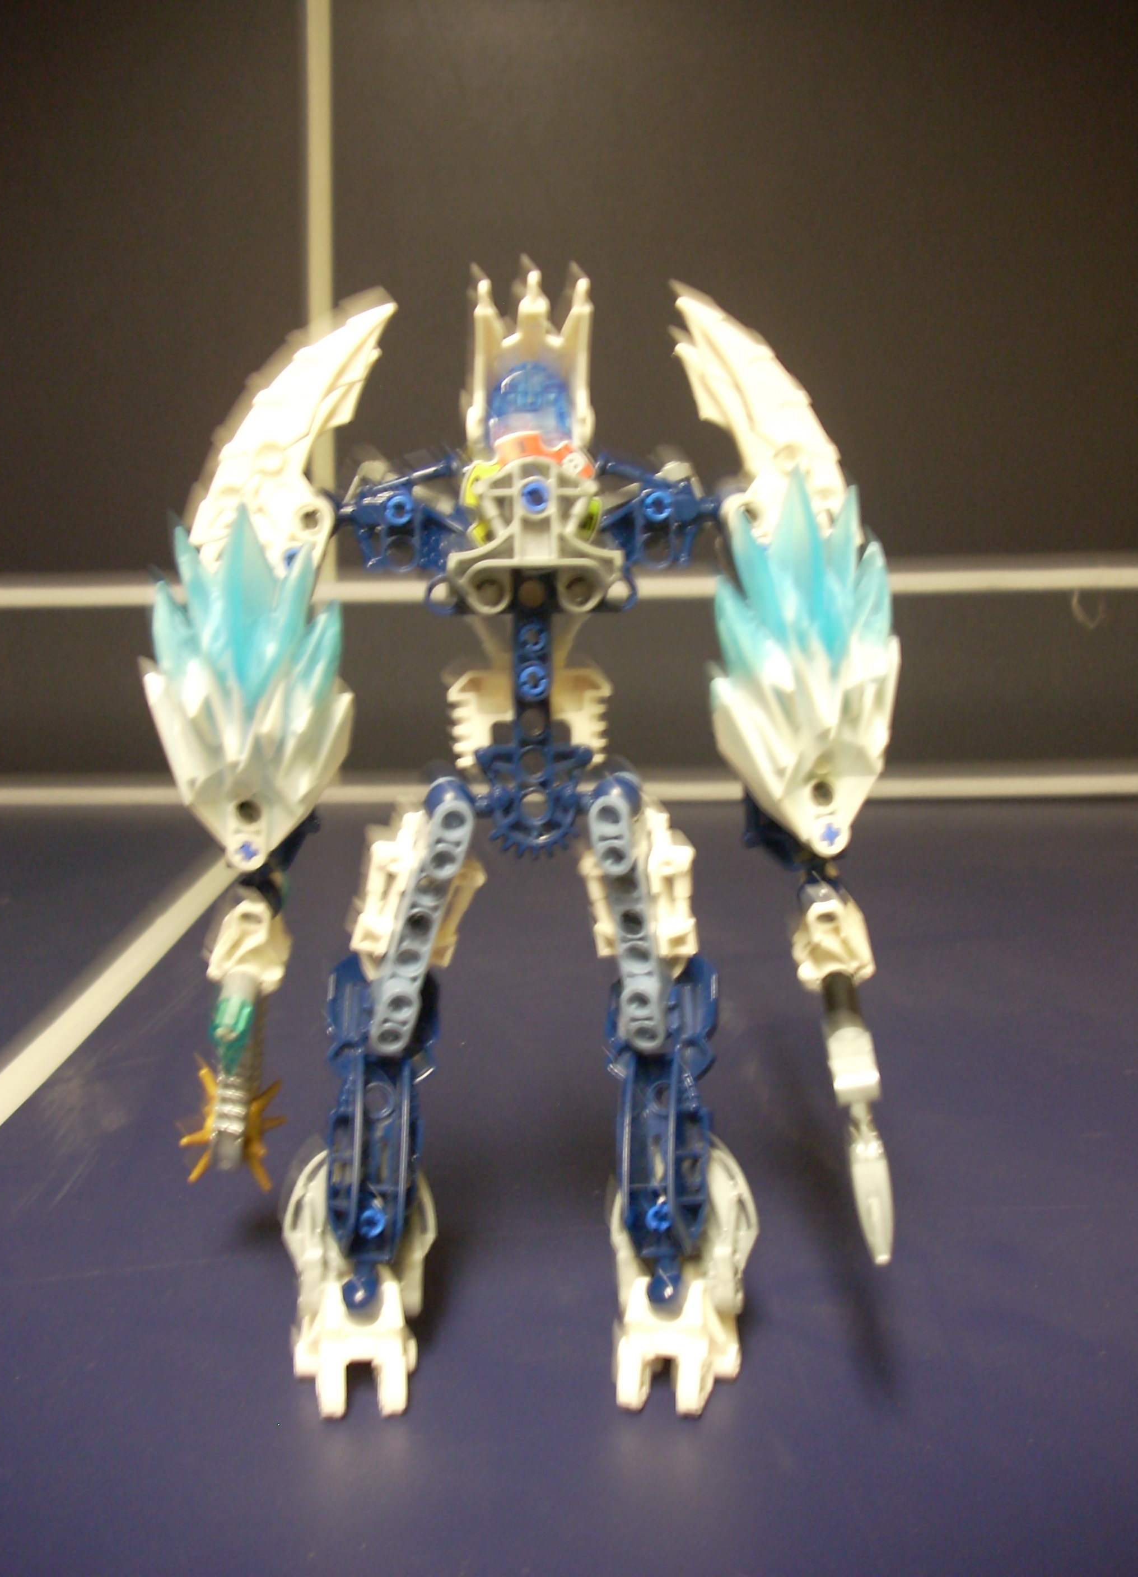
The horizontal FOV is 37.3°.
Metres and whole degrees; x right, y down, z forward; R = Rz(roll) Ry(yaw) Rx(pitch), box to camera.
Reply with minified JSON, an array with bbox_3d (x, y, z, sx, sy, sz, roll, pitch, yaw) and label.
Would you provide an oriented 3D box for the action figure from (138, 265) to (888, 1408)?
[{"bbox_3d":[-0.008,0.010,0.303,0.132,0.200,0.076,-1,9,-2],"label":"action figure"}]

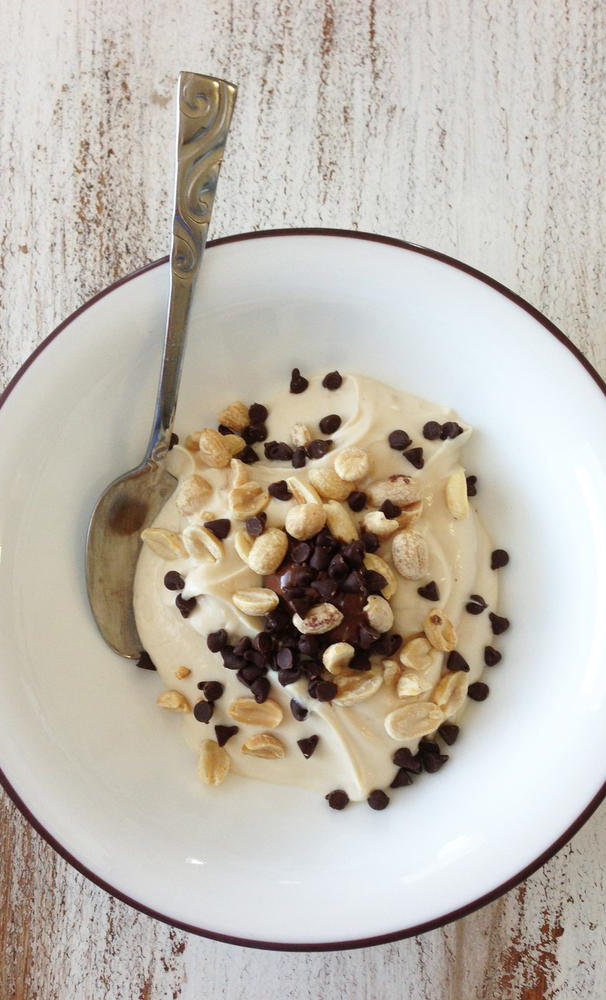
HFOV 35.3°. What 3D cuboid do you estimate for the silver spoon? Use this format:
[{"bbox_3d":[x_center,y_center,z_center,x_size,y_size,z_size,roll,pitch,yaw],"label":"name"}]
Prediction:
[{"bbox_3d":[-0.037,-0.030,0.262,0.035,0.022,0.163,6,105,-11],"label":"silver spoon"}]

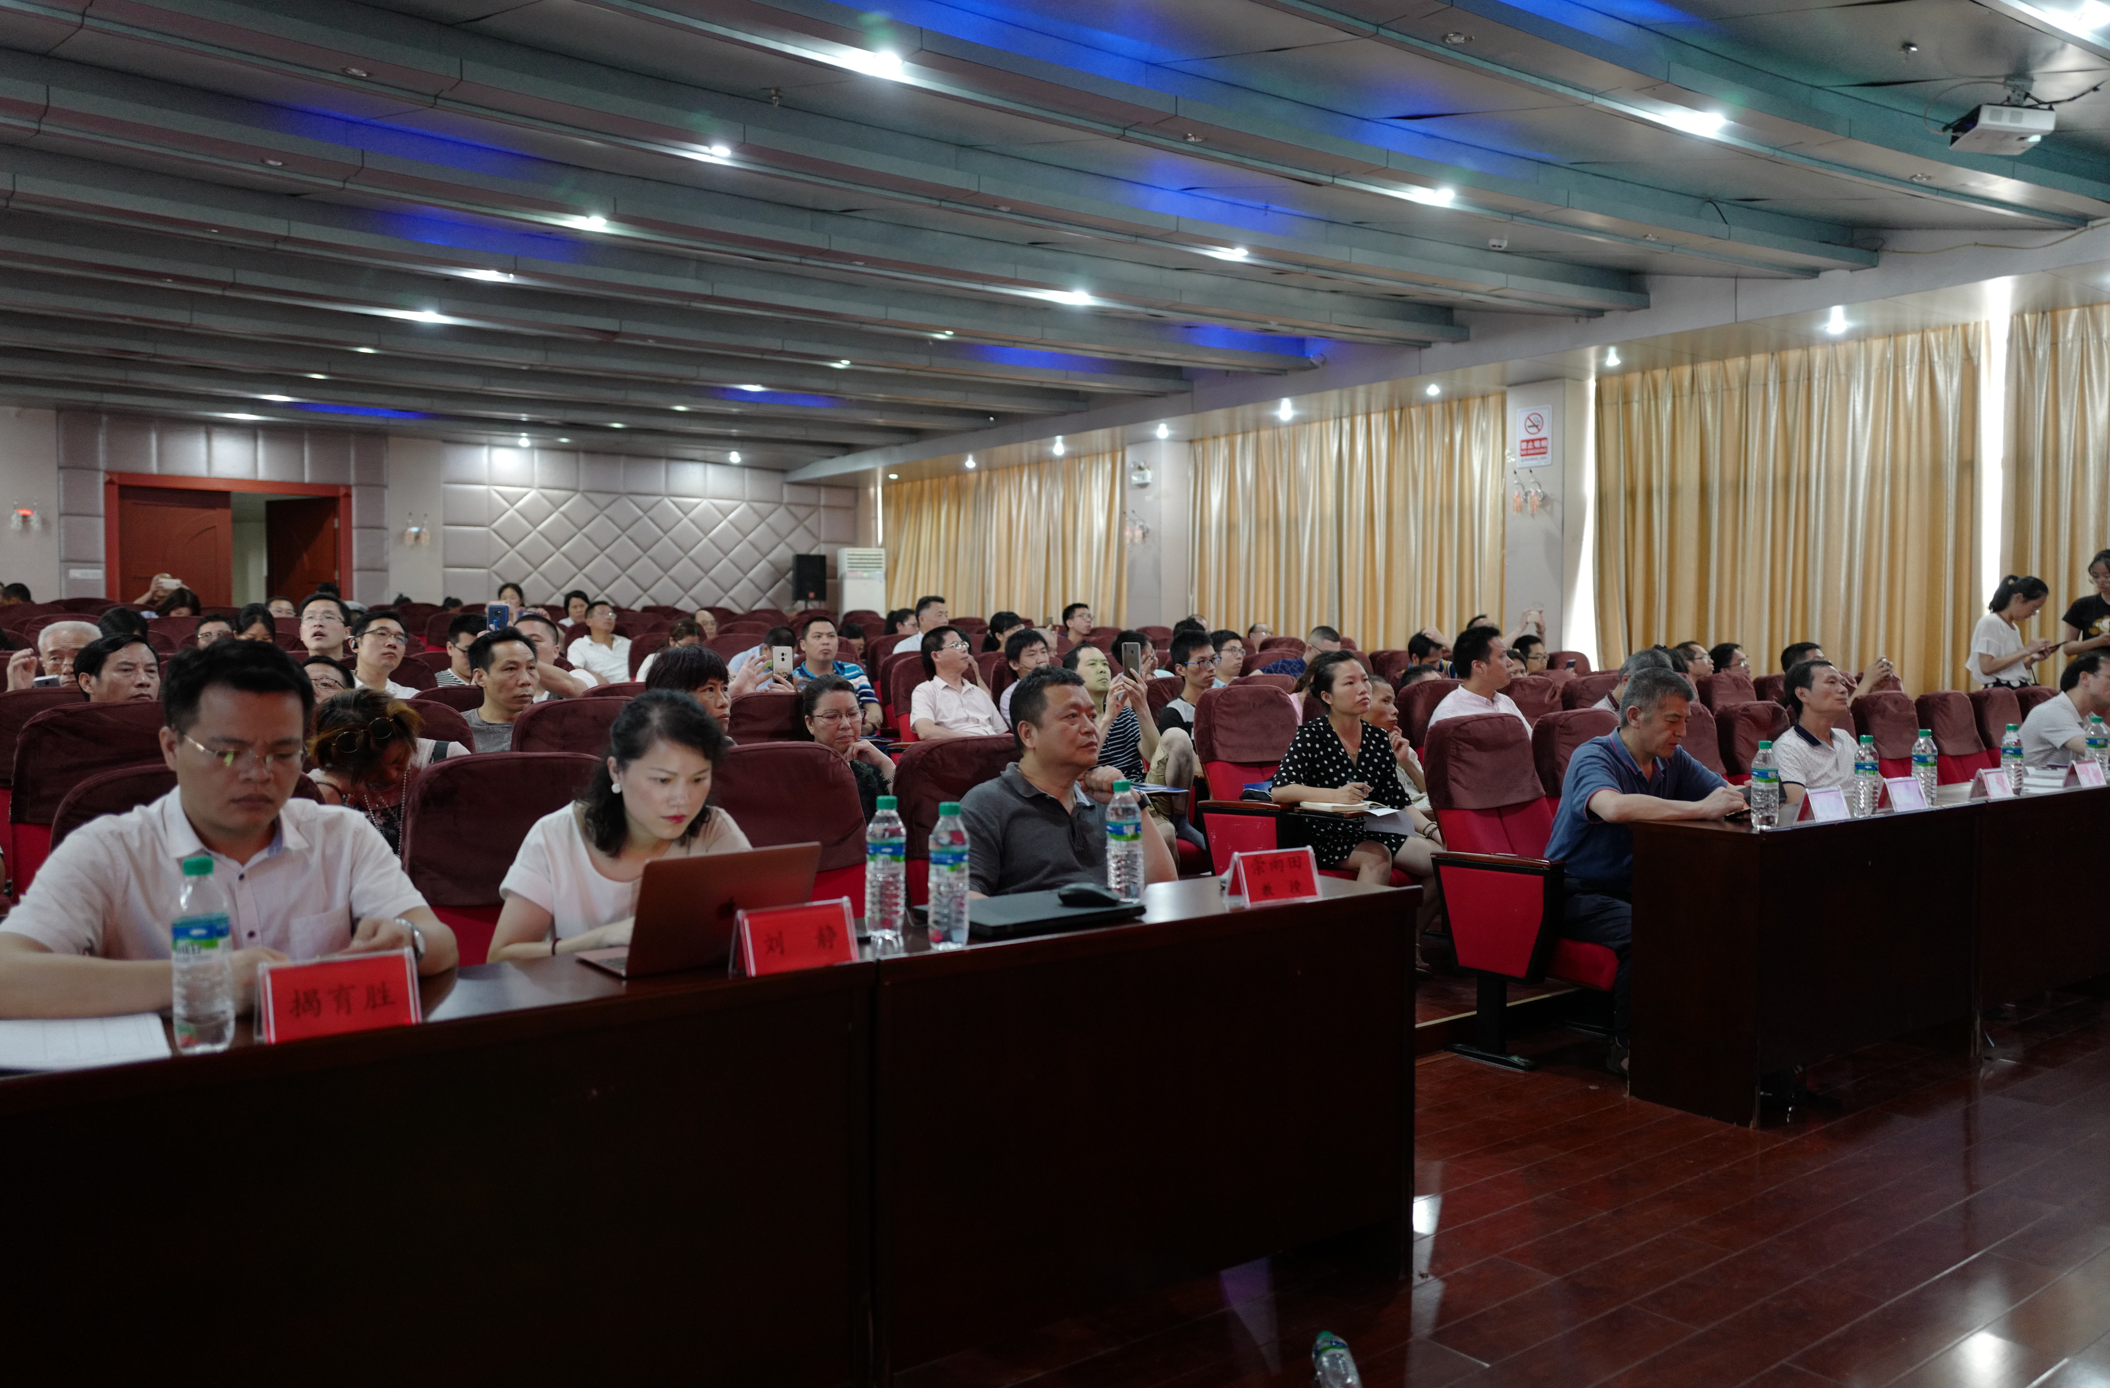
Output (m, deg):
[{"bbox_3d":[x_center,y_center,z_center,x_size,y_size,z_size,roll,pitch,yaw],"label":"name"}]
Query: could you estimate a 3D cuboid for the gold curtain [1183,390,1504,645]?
[{"bbox_3d":[2.423,-0.922,13.989,0.160,2.880,3.800,-1,2,-36],"label":"gold curtain"}]

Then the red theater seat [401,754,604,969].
[{"bbox_3d":[-0.941,0.637,3.167,0.586,1.020,0.656,-1,2,-39],"label":"red theater seat"}]

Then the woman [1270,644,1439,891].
[{"bbox_3d":[1.026,0.404,5.621,0.566,1.121,0.667,-1,2,-33],"label":"woman"}]

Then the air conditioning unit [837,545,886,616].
[{"bbox_3d":[-2.231,-0.782,18.830,0.500,1.740,0.350,-1,2,-25],"label":"air conditioning unit"}]

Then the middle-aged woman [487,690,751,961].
[{"bbox_3d":[-0.722,0.568,2.902,0.520,1.130,0.780,-1,2,-37],"label":"middle-aged woman"}]

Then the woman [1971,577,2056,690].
[{"bbox_3d":[5.286,0.096,9.053,0.460,1.500,0.440,1,2,35],"label":"woman"}]

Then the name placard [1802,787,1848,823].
[{"bbox_3d":[2.060,0.291,4.415,0.168,0.086,0.065,-1,2,-37],"label":"name placard"}]

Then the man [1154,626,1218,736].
[{"bbox_3d":[0.663,0.339,6.462,0.500,1.160,0.800,-1,2,-37],"label":"man"}]

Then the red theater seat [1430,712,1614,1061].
[{"bbox_3d":[1.553,0.587,5.079,0.577,1.022,0.715,-1,3,-38],"label":"red theater seat"}]

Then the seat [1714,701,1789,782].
[{"bbox_3d":[2.756,0.538,5.962,0.550,1.000,0.660,-1,2,-37],"label":"seat"}]

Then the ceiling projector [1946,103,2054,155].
[{"bbox_3d":[3.932,-2.338,6.815,0.287,0.093,0.267,7,0,5],"label":"ceiling projector"}]

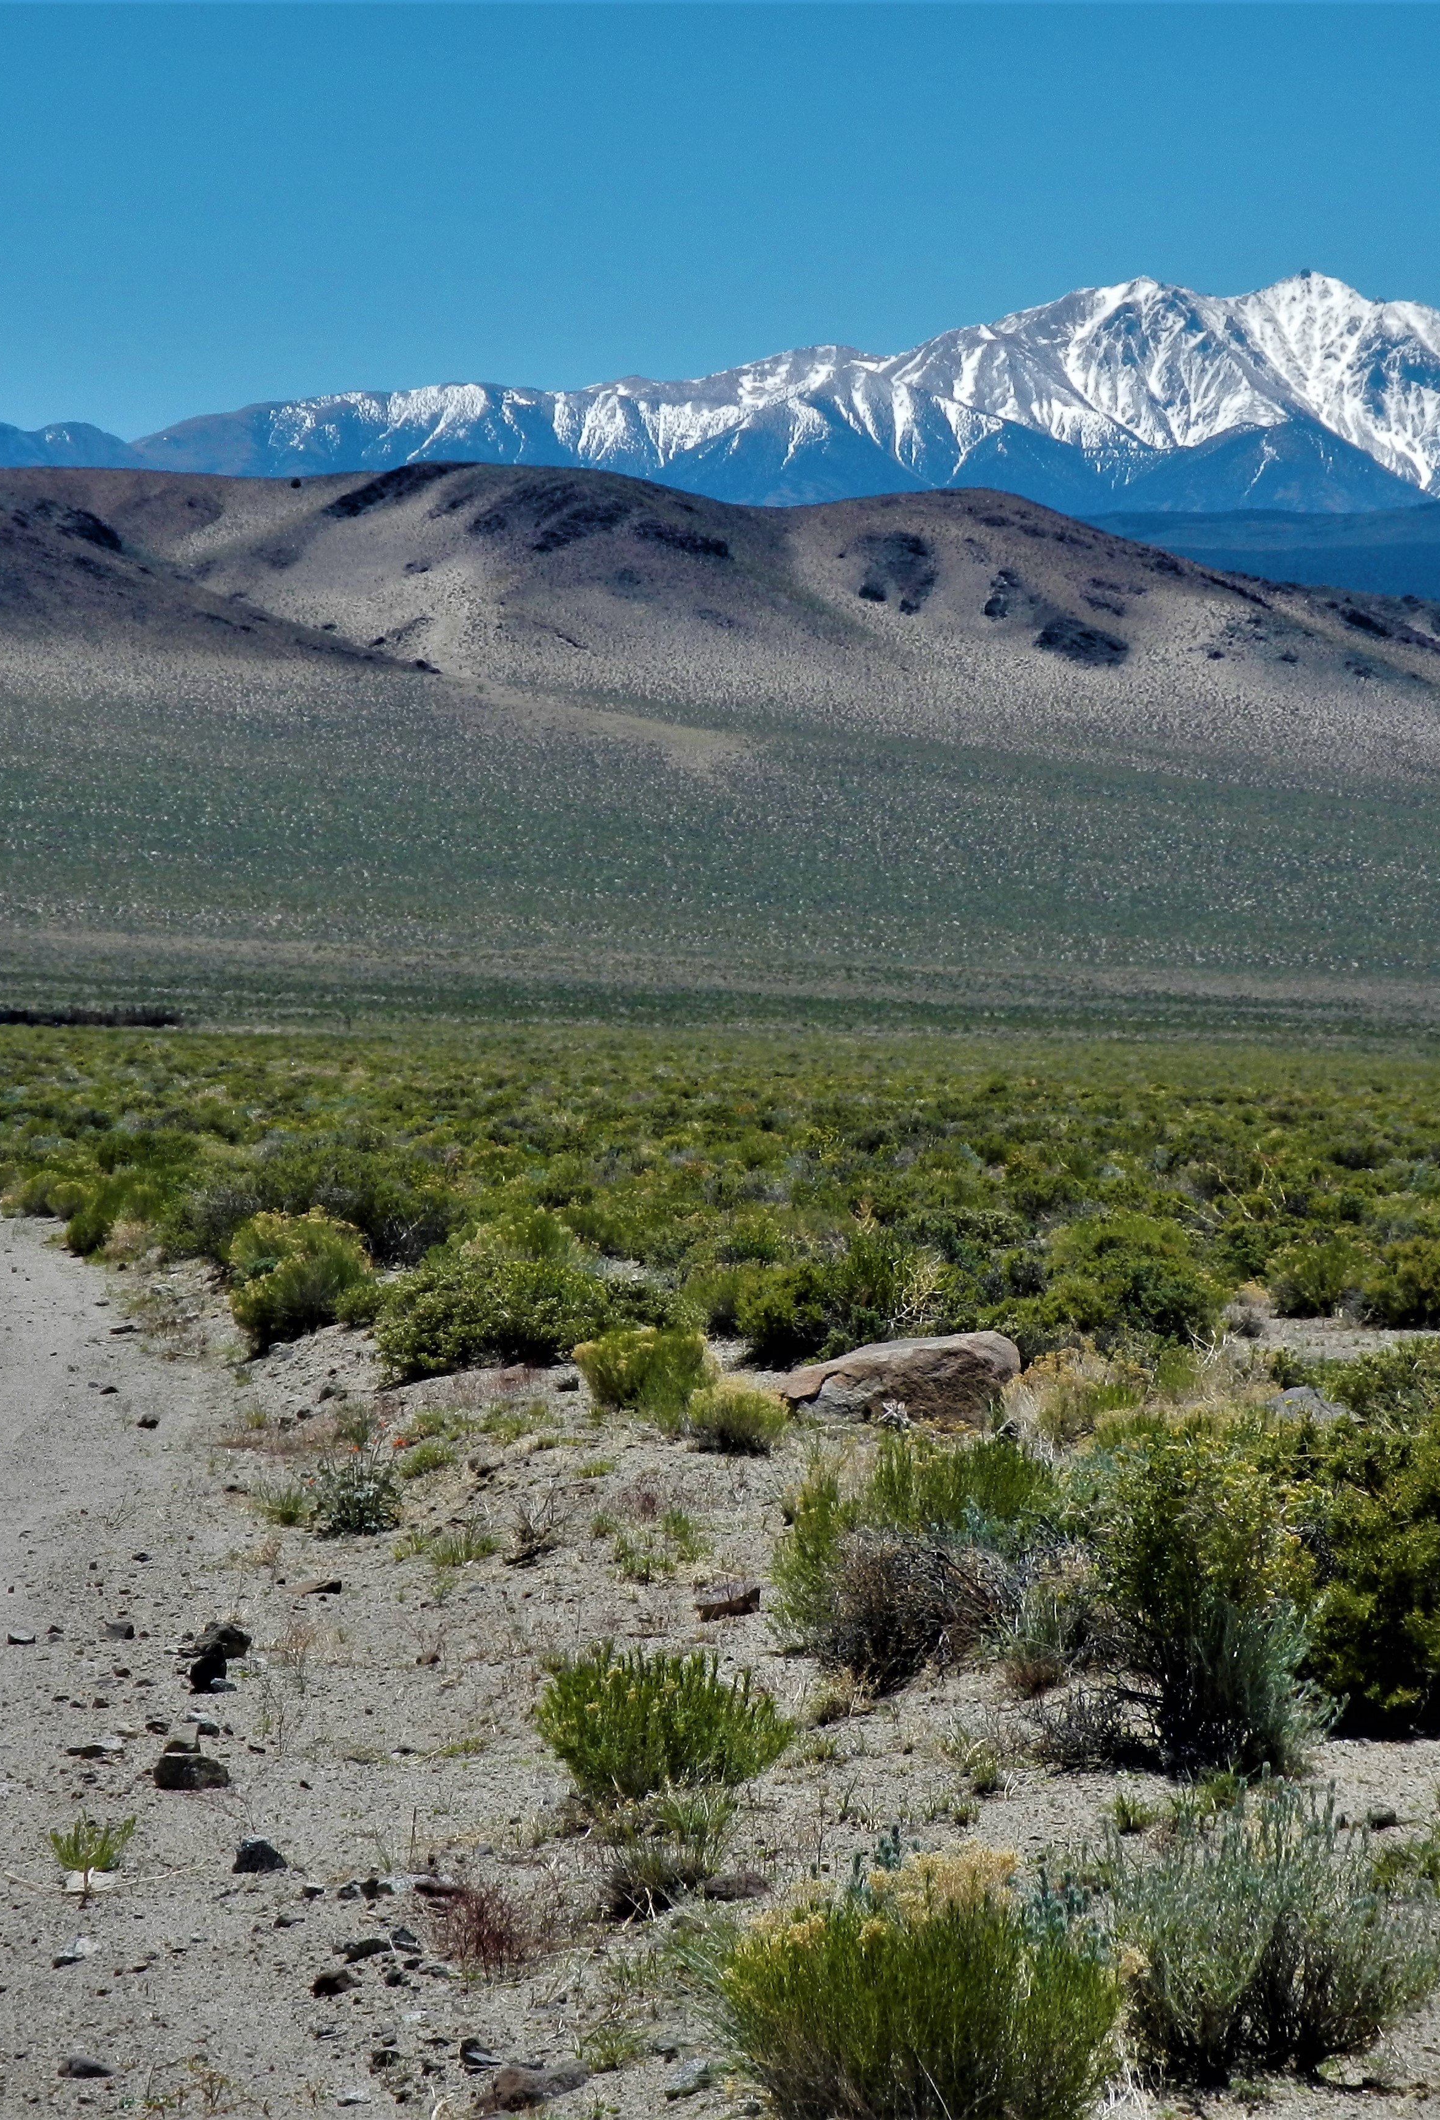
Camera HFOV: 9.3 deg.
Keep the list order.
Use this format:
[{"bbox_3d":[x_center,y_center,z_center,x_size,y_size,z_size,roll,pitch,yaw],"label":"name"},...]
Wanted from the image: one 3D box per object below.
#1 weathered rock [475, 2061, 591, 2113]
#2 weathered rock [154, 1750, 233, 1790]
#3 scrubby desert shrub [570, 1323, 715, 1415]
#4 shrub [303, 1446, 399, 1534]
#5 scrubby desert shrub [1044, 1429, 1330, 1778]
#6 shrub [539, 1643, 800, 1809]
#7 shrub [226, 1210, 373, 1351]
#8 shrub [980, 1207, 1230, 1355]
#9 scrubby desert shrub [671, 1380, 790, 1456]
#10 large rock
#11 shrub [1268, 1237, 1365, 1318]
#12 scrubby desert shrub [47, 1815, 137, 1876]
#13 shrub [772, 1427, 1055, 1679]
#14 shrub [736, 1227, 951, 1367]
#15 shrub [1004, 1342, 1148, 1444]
[{"bbox_3d":[-0.266,1.462,12.669,0.163,0.065,0.122,0,0,0],"label":"weathered rock"},{"bbox_3d":[-1.060,1.431,17.915,0.160,0.081,0.128,0,0,0],"label":"weathered rock"},{"bbox_3d":[-0.280,1.119,32.218,0.504,0.328,0.451,0,0,0],"label":"scrubby desert shrub"},{"bbox_3d":[-1.061,1.242,25.607,0.286,0.249,0.272,0,0,0],"label":"shrub"},{"bbox_3d":[0.923,1.075,17.584,0.567,0.675,0.539,0,0,0],"label":"scrubby desert shrub"},{"bbox_3d":[-0.113,1.308,17.517,0.508,0.317,0.453,0,0,0],"label":"shrub"},{"bbox_3d":[-1.790,0.935,37.868,0.620,0.601,0.585,0,0,0],"label":"shrub"},{"bbox_3d":[1.625,0.940,37.531,1.024,0.605,0.863,0,0,0],"label":"shrub"},{"bbox_3d":[0.032,1.169,29.074,0.390,0.247,0.370,0,0,0],"label":"scrubby desert shrub"},{"bbox_3d":[0.633,1.126,31.302,0.854,0.334,0.551,0,0,0],"label":"large rock"},{"bbox_3d":[2.764,1.009,41.267,0.440,0.389,0.417,0,0,0],"label":"shrub"},{"bbox_3d":[-1.139,1.428,16.139,0.160,0.116,0.144,0,0,0],"label":"scrubby desert shrub"},{"bbox_3d":[0.440,1.114,19.826,0.639,0.546,0.639,0,0,0],"label":"shrub"},{"bbox_3d":[0.498,0.961,35.871,0.863,0.569,0.777,0,0,0],"label":"shrub"},{"bbox_3d":[1.198,1.117,29.808,0.481,0.341,0.433,0,0,0],"label":"shrub"}]

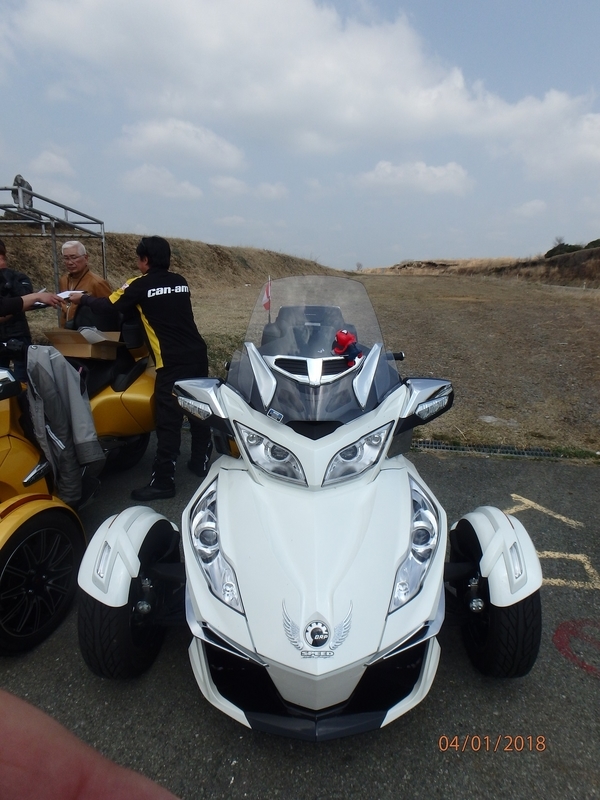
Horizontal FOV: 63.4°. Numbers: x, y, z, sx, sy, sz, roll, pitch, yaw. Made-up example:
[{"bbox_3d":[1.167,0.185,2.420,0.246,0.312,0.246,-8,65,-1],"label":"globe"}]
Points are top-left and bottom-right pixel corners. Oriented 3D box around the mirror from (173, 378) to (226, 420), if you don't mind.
[{"bbox_3d":[-0.440,0.002,2.130,0.235,0.165,0.180,1,14,3],"label":"mirror"}]

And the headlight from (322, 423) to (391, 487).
[{"bbox_3d":[0.245,0.203,1.914,0.280,0.195,0.190,-1,14,-4],"label":"headlight"}]

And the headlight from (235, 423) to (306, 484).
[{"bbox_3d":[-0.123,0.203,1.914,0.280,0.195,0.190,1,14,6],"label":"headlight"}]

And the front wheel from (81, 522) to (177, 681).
[{"bbox_3d":[-0.652,0.765,1.907,0.175,0.570,0.570,1,14,3],"label":"front wheel"}]

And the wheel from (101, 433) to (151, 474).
[{"bbox_3d":[-1.410,0.259,3.759,0.210,0.600,0.600,3,15,13],"label":"wheel"}]

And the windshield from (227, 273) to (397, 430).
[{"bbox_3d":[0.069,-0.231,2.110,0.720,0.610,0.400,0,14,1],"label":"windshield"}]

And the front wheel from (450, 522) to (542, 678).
[{"bbox_3d":[0.757,0.765,1.907,0.175,0.570,0.570,1,14,3],"label":"front wheel"}]

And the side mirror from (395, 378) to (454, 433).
[{"bbox_3d":[0.545,0.011,2.133,0.250,0.190,0.190,0,14,-1],"label":"side mirror"}]

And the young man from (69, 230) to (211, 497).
[{"bbox_3d":[-1.020,-0.207,3.357,0.740,1.710,0.580,9,17,33],"label":"young man"}]

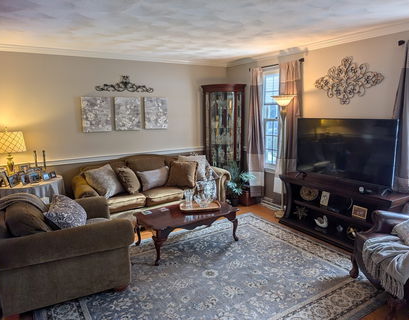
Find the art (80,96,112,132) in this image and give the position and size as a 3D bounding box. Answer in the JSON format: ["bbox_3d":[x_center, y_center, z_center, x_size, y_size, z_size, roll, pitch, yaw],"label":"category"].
[{"bbox_3d":[-1.570,-0.663,4.329,0.410,0.500,0.038,-7,11,-32],"label":"art"}]

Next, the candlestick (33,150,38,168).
[{"bbox_3d":[-2.207,0.059,3.860,0.065,0.340,0.065,-7,11,-31],"label":"candlestick"}]

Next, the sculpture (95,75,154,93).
[{"bbox_3d":[-1.199,-1.166,4.514,0.897,0.254,0.035,-7,11,-31],"label":"sculpture"}]

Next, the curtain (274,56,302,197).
[{"bbox_3d":[1.232,-0.352,4.278,0.130,2.060,0.480,-7,11,-32],"label":"curtain"}]

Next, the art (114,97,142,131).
[{"bbox_3d":[-1.176,-0.708,4.578,0.410,0.500,0.038,-7,11,-32],"label":"art"}]

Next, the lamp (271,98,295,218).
[{"bbox_3d":[1.138,-0.033,4.265,0.380,1.780,0.380,-7,11,-32],"label":"lamp"}]

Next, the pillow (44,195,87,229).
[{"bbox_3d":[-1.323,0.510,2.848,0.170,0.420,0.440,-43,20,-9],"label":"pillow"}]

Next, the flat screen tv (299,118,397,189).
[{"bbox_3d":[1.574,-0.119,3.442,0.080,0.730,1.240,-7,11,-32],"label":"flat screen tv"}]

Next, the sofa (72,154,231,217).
[{"bbox_3d":[-0.755,0.418,4.428,2.200,0.920,0.930,-7,11,-32],"label":"sofa"}]

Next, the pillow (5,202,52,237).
[{"bbox_3d":[-1.532,0.557,2.604,0.220,0.430,0.470,-34,24,-24],"label":"pillow"}]

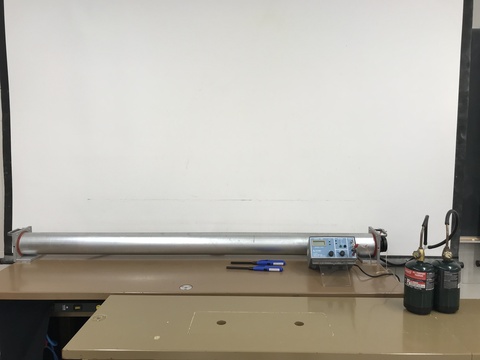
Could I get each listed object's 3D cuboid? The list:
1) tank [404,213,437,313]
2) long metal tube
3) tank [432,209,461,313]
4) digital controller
[{"bbox_3d":[0.656,0.303,1.415,0.105,0.358,0.105,-7,10,-37],"label":"tank"},{"bbox_3d":[-0.229,0.325,1.986,1.800,0.115,0.115,0,8,3],"label":"long metal tube"},{"bbox_3d":[0.754,0.292,1.423,0.105,0.375,0.105,2,8,20],"label":"tank"},{"bbox_3d":[0.443,0.345,1.860,0.218,0.135,0.115,0,8,3],"label":"digital controller"}]

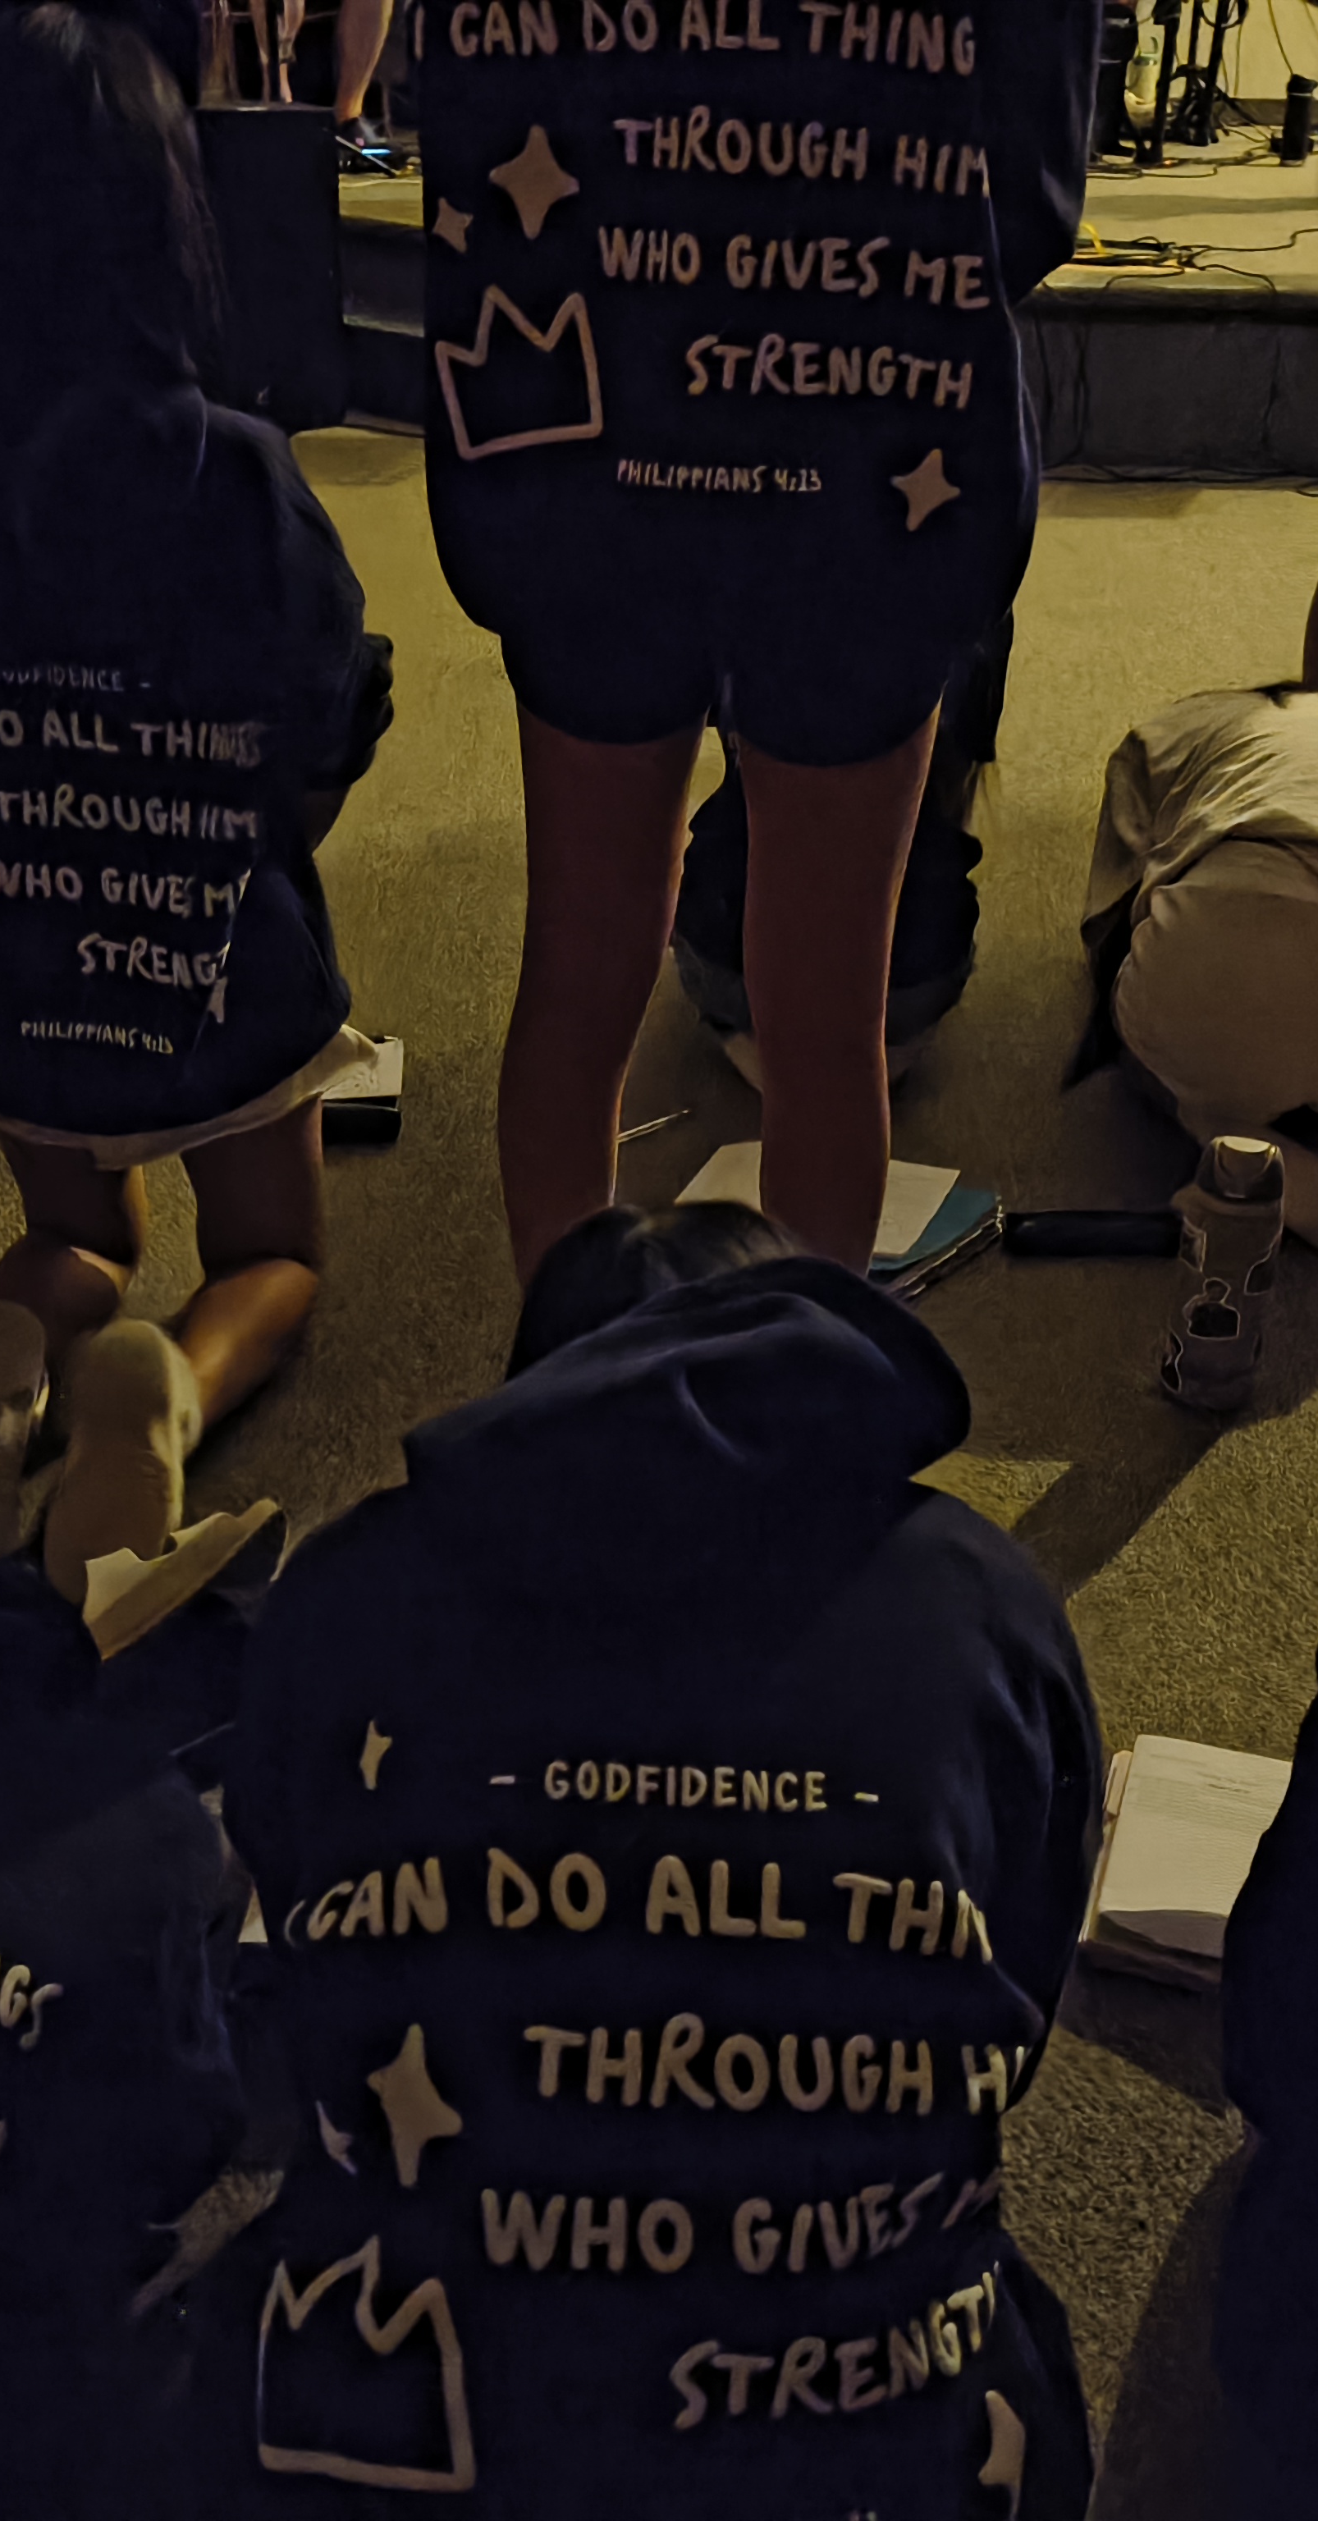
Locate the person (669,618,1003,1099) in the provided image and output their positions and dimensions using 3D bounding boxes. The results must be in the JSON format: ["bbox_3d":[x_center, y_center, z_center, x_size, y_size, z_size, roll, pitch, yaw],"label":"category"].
[{"bbox_3d":[0.220,-0.673,2.925,0.420,0.780,0.600,4,30,7],"label":"person"}]

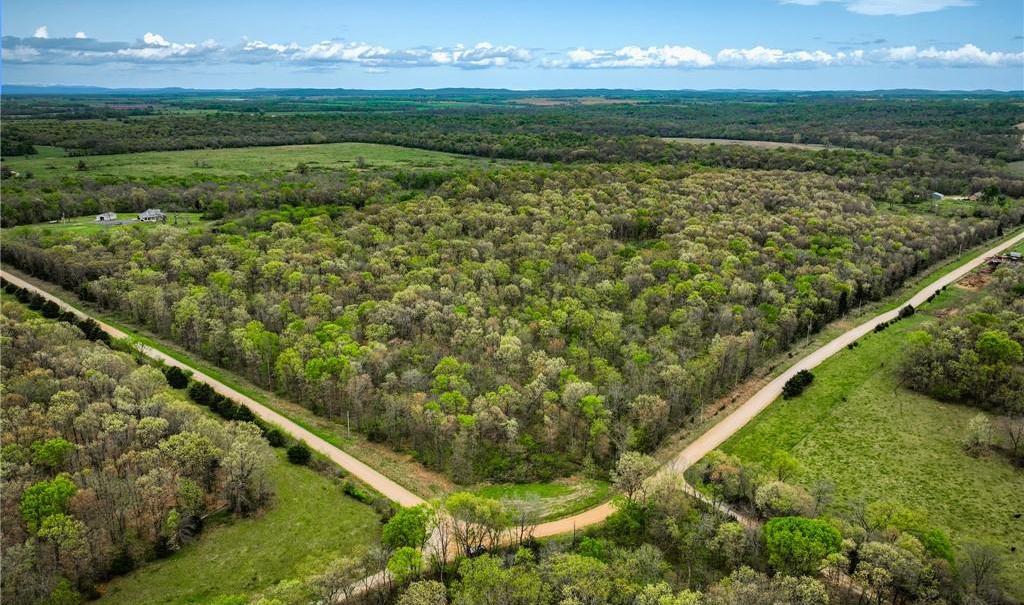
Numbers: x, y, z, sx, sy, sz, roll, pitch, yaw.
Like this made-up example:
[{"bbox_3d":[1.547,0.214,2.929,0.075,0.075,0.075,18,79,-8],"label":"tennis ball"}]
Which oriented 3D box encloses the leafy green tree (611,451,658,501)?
[{"bbox_3d":[31.161,44.778,180.540,12.000,14.300,11.800,0,17,0],"label":"leafy green tree"}]

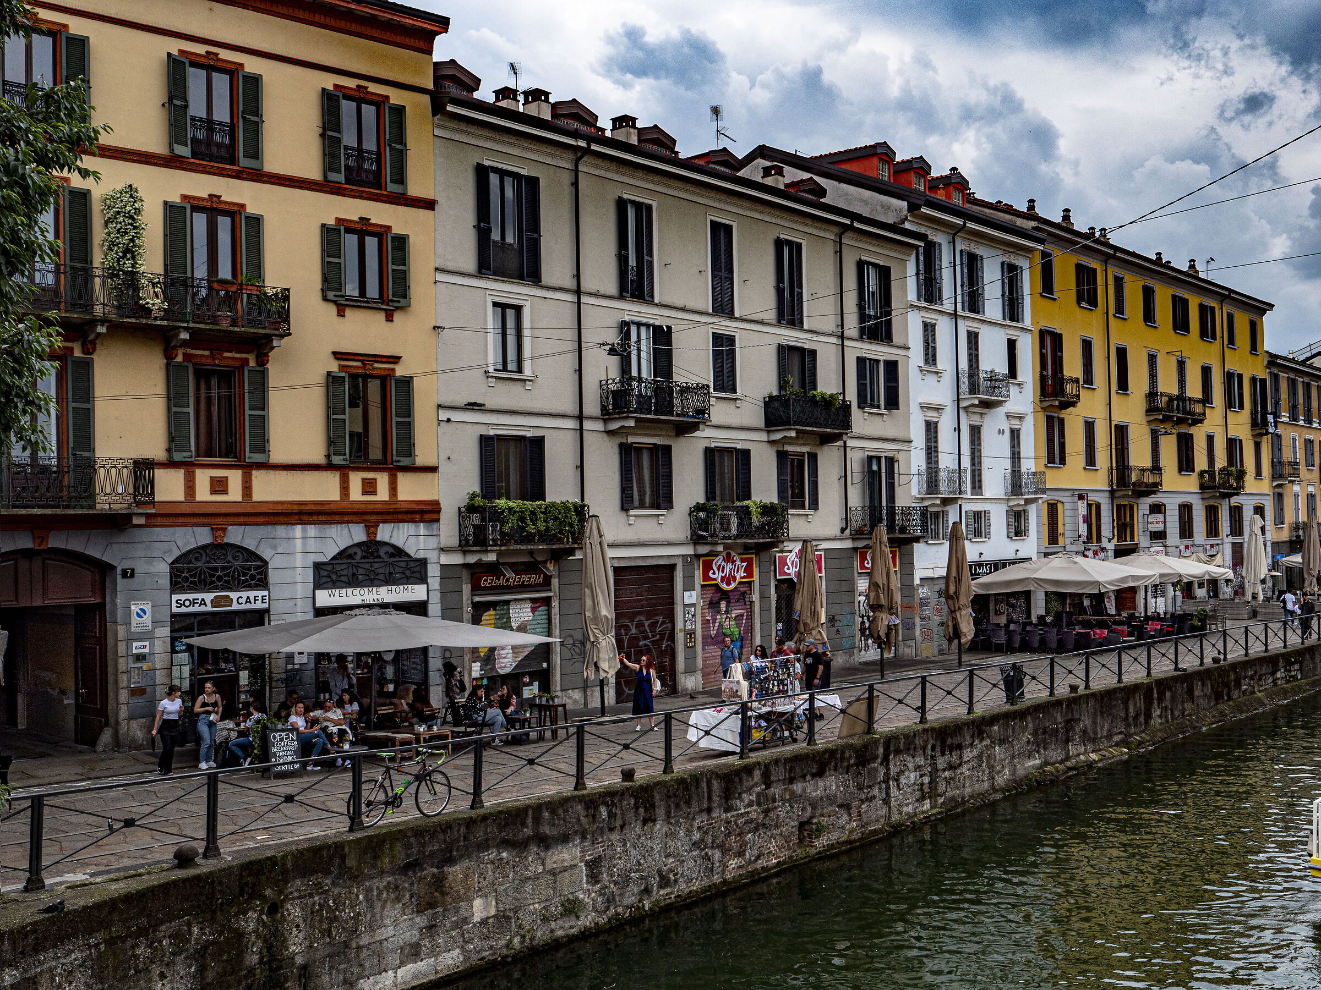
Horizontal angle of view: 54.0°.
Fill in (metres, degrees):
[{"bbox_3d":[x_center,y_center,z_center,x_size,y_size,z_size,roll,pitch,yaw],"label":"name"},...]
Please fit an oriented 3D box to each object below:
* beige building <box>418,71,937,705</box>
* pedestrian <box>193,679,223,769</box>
[{"bbox_3d":[-2.392,-2.661,39.986,12.000,16.400,20.285,-3,-2,42],"label":"beige building"},{"bbox_3d":[-8.243,4.187,23.660,0.520,1.590,0.360,-1,-2,-11],"label":"pedestrian"}]

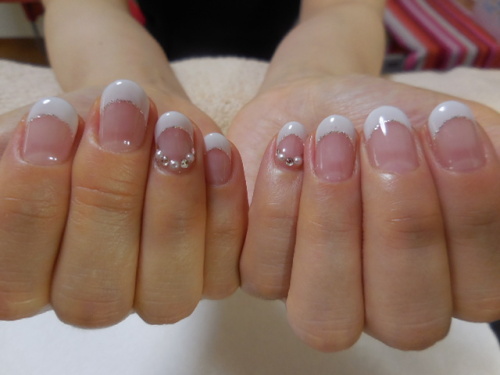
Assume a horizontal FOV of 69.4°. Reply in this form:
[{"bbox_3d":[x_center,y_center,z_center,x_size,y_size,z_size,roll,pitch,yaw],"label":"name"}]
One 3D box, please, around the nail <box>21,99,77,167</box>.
[{"bbox_3d":[-0.050,-0.014,0.091,0.012,0.019,0.004,3,-14,-21],"label":"nail"}]

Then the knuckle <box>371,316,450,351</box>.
[{"bbox_3d":[0.039,0.036,0.090,0.018,0.009,0.010,-5,-1,13],"label":"knuckle"}]

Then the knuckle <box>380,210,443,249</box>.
[{"bbox_3d":[0.040,0.010,0.090,0.015,0.009,0.008,-6,-5,12],"label":"knuckle"}]

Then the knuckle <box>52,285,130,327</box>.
[{"bbox_3d":[-0.039,0.030,0.090,0.018,0.010,0.010,6,-1,-12],"label":"knuckle"}]

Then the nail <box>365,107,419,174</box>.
[{"bbox_3d":[0.035,-0.011,0.090,0.012,0.017,0.004,-8,-14,18],"label":"nail"}]

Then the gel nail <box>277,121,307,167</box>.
[{"bbox_3d":[0.012,-0.012,0.101,0.009,0.014,0.004,6,-13,-10],"label":"gel nail"}]

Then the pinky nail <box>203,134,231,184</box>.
[{"bbox_3d":[-0.010,-0.008,0.107,0.009,0.016,0.004,-4,-13,13],"label":"pinky nail"}]

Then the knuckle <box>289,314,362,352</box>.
[{"bbox_3d":[0.018,0.035,0.089,0.017,0.009,0.010,2,0,7],"label":"knuckle"}]

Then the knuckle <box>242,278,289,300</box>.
[{"bbox_3d":[0.004,0.027,0.096,0.013,0.007,0.008,6,0,0],"label":"knuckle"}]

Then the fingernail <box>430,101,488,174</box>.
[{"bbox_3d":[0.054,-0.013,0.094,0.012,0.020,0.004,-8,-14,20],"label":"fingernail"}]

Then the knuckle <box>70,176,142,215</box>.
[{"bbox_3d":[-0.035,0.002,0.089,0.016,0.010,0.008,7,-9,-12],"label":"knuckle"}]

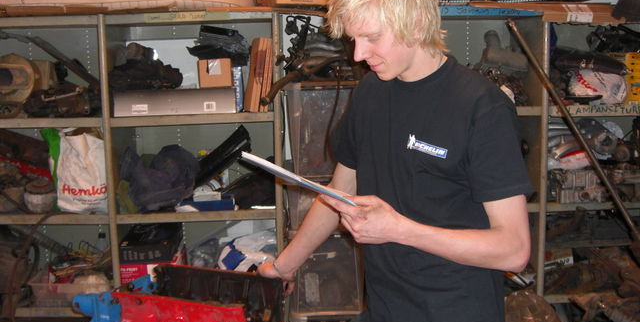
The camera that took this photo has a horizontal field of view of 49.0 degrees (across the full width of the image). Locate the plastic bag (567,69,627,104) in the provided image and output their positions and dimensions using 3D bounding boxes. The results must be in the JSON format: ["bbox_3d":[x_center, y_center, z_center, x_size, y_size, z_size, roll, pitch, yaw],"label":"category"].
[{"bbox_3d":[1.245,-0.333,3.146,0.250,0.150,0.180,-1,7,0],"label":"plastic bag"}]

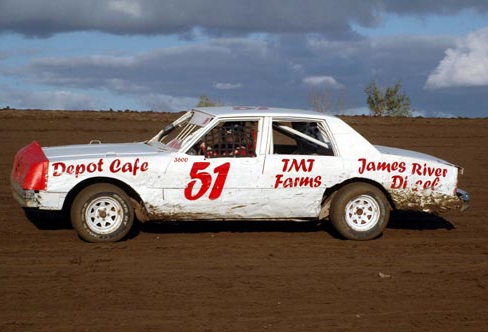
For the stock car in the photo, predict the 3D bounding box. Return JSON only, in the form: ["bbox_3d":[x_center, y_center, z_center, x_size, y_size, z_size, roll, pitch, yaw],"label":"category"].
[{"bbox_3d":[-0.068,0.065,16.846,5.130,1.430,1.900,0,4,-17],"label":"stock car"}]

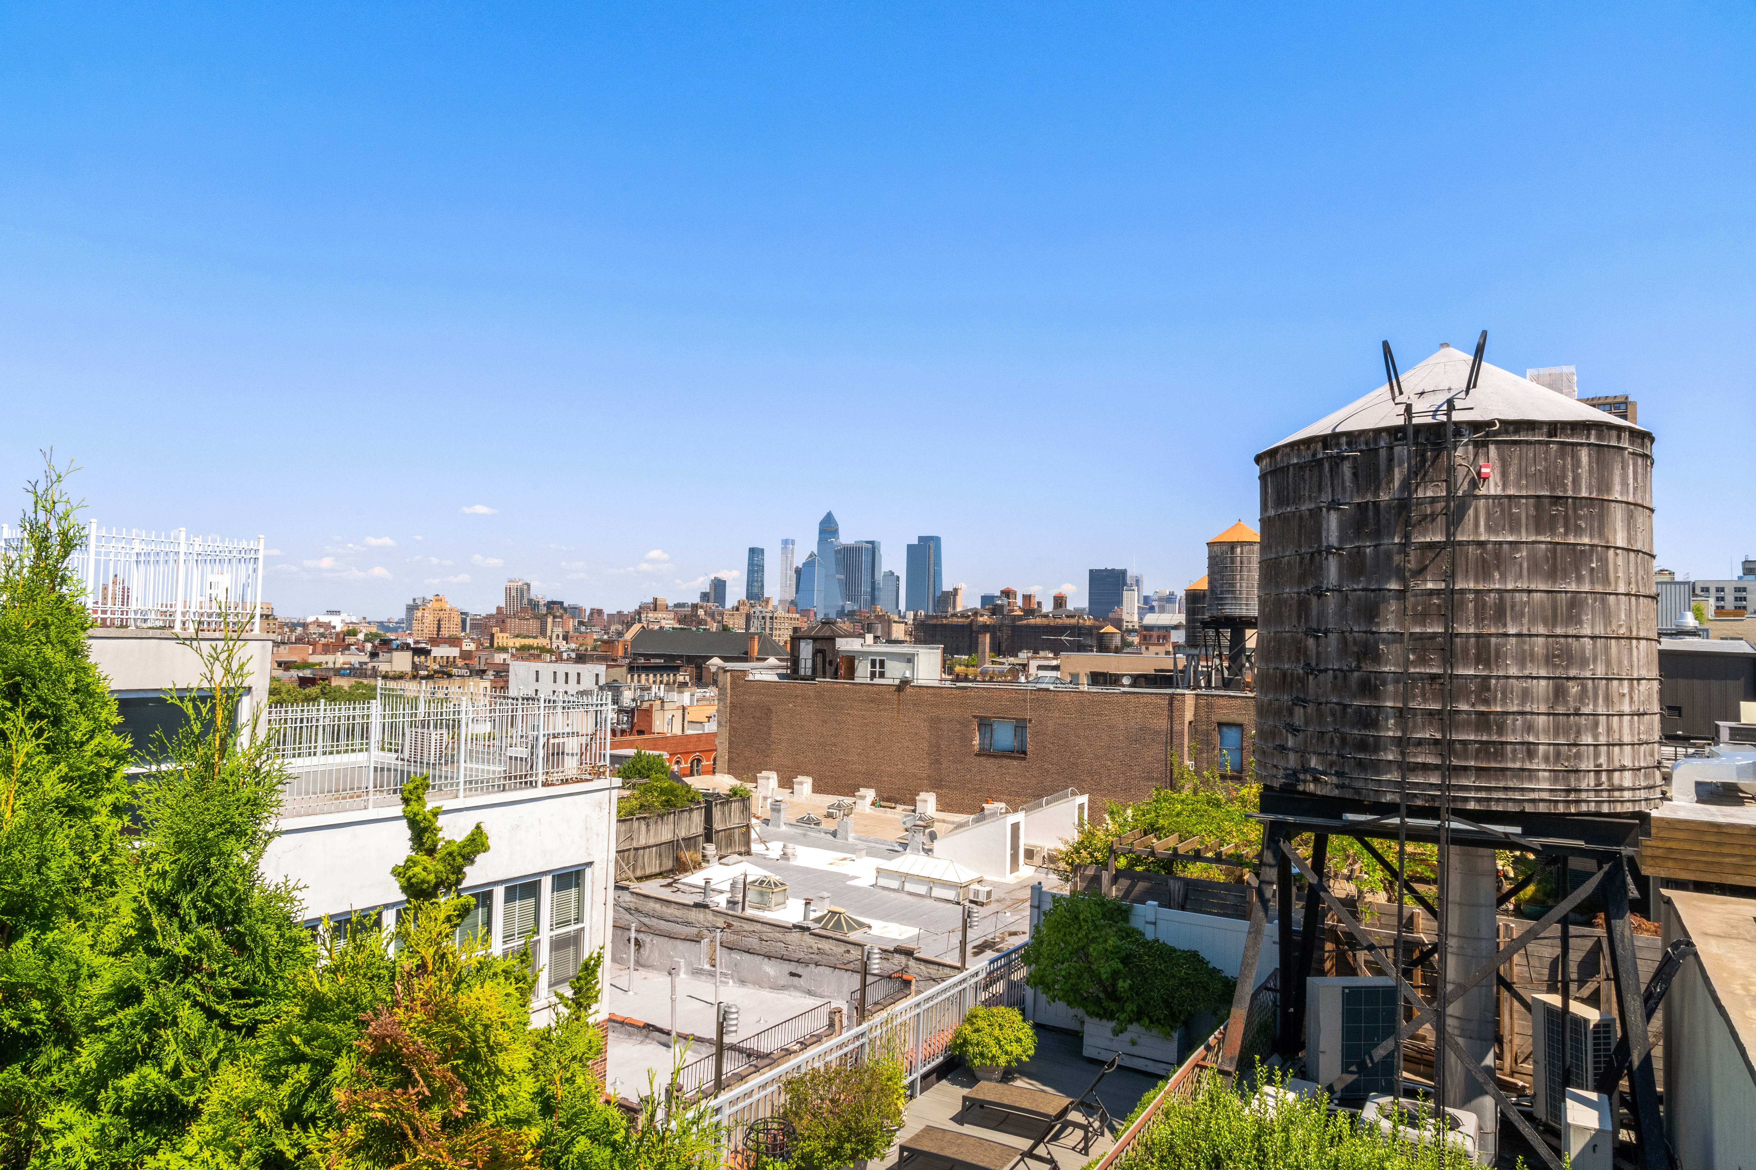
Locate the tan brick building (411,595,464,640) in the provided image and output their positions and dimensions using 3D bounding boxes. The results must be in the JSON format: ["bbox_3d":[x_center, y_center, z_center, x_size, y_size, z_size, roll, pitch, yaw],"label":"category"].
[{"bbox_3d":[-357.337,37.270,943.659,37.000,58.000,32.000,3,-3,-22],"label":"tan brick building"}]

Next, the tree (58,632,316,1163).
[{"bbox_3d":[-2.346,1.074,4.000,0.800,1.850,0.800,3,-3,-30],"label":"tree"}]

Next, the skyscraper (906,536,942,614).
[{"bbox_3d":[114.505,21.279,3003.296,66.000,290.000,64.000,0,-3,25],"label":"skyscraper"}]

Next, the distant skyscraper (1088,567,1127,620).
[{"bbox_3d":[575.238,71.408,2939.775,88.000,226.000,45.000,0,-3,25],"label":"distant skyscraper"}]

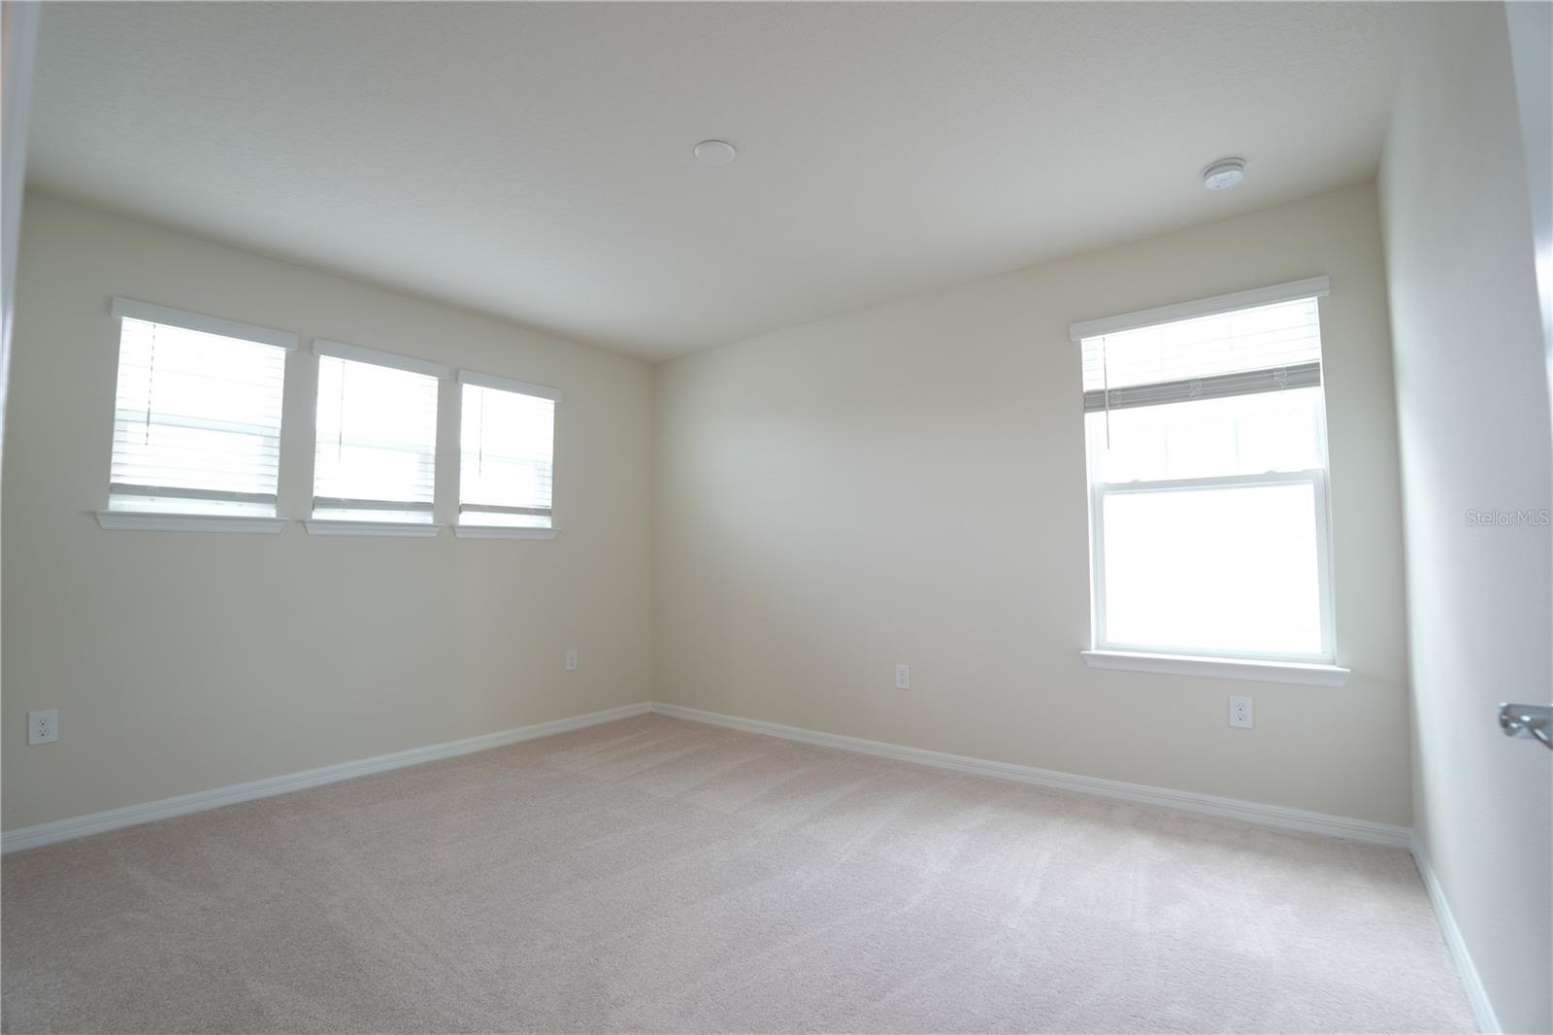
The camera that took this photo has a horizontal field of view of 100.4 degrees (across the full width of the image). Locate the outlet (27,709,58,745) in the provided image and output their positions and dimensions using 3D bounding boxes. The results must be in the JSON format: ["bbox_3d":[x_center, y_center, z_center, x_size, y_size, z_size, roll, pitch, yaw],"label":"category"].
[{"bbox_3d":[-2.717,0.774,2.396,0.012,0.116,0.073,-4,-5,42],"label":"outlet"}]

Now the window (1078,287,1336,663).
[{"bbox_3d":[1.756,-0.148,2.722,0.820,1.429,0.100,-3,-5,35],"label":"window"}]

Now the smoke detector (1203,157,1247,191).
[{"bbox_3d":[1.621,-1.242,2.345,0.135,0.045,0.135,-3,-5,35],"label":"smoke detector"}]

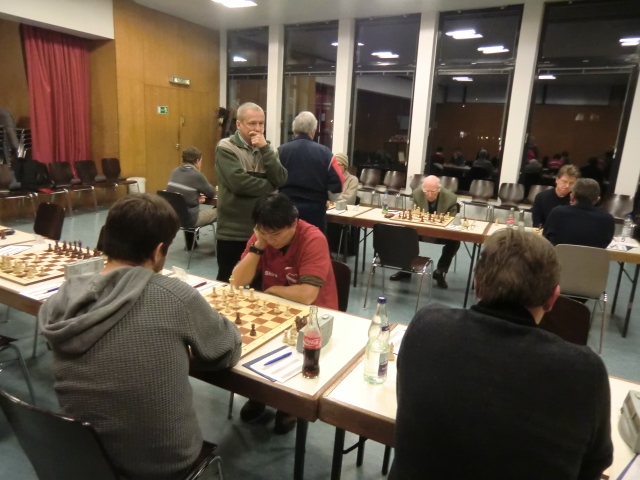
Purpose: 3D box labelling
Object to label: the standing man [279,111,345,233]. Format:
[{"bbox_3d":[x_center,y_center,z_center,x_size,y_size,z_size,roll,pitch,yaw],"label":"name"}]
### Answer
[{"bbox_3d":[-0.115,-0.175,3.721,0.540,1.745,0.380,6,13,14],"label":"standing man"}]

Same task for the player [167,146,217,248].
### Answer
[{"bbox_3d":[-1.451,-0.417,5.259,0.500,1.310,0.760,9,15,25],"label":"player"}]

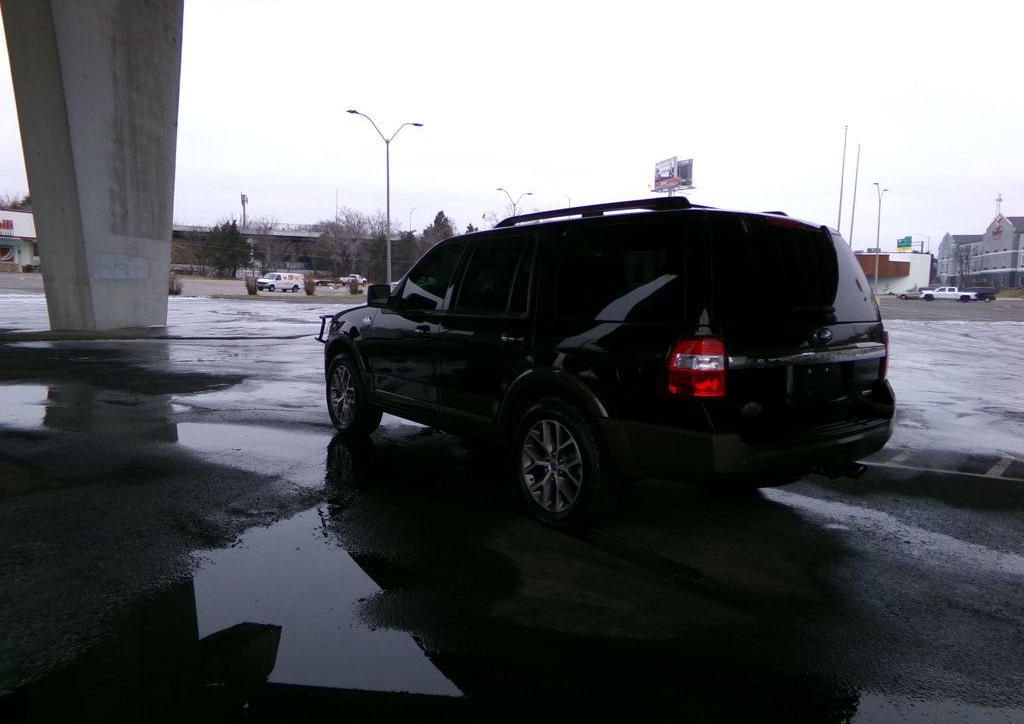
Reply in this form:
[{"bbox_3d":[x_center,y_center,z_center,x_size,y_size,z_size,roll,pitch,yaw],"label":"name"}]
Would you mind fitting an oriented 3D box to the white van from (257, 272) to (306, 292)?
[{"bbox_3d":[-25.345,-8.734,78.000,2.030,2.100,5.550,5,7,28],"label":"white van"}]

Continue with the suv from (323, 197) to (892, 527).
[{"bbox_3d":[0.140,-0.160,6.021,2.100,1.970,5.380,-4,8,-37],"label":"suv"}]

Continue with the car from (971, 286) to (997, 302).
[{"bbox_3d":[58.825,-8.540,90.500,4.950,1.820,1.970,5,8,33],"label":"car"}]

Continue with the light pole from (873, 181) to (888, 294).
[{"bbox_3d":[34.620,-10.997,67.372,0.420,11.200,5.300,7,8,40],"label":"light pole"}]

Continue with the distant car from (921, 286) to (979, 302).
[{"bbox_3d":[54.163,-8.317,88.000,5.920,1.880,2.030,5,7,32],"label":"distant car"}]

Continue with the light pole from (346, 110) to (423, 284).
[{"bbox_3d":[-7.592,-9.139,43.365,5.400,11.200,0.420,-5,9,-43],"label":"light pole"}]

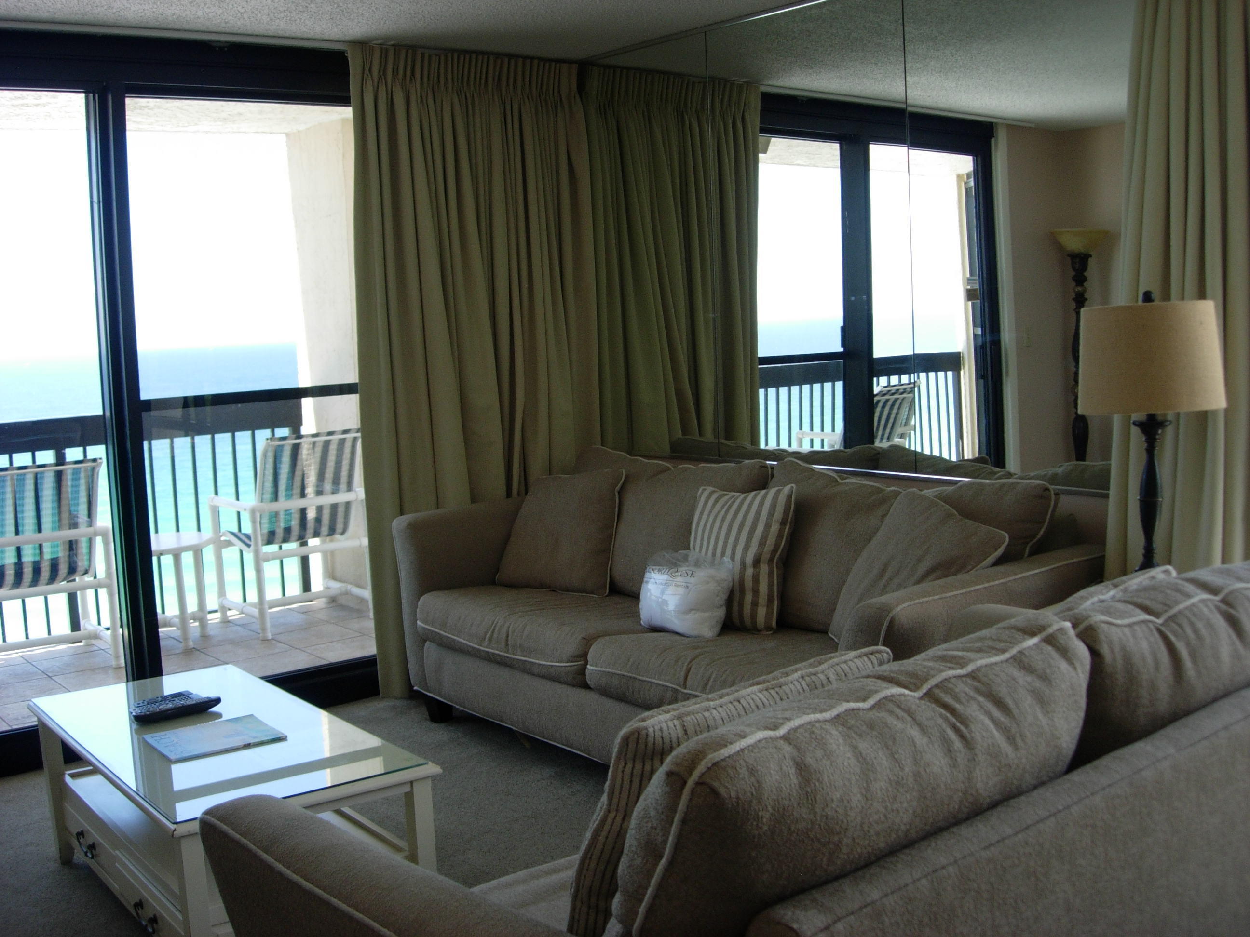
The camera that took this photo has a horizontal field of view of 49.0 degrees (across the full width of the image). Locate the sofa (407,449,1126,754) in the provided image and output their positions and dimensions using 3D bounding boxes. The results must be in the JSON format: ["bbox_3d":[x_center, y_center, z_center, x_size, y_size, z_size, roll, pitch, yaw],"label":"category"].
[{"bbox_3d":[0.242,0.439,4.096,0.911,0.904,2.323,-7,7,-35],"label":"sofa"}]

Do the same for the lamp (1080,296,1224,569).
[{"bbox_3d":[1.173,-0.070,3.068,0.330,0.635,0.330,-7,7,-35],"label":"lamp"}]

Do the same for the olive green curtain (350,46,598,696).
[{"bbox_3d":[-0.531,-0.379,5.232,1.030,2.363,0.172,-7,7,-35],"label":"olive green curtain"}]

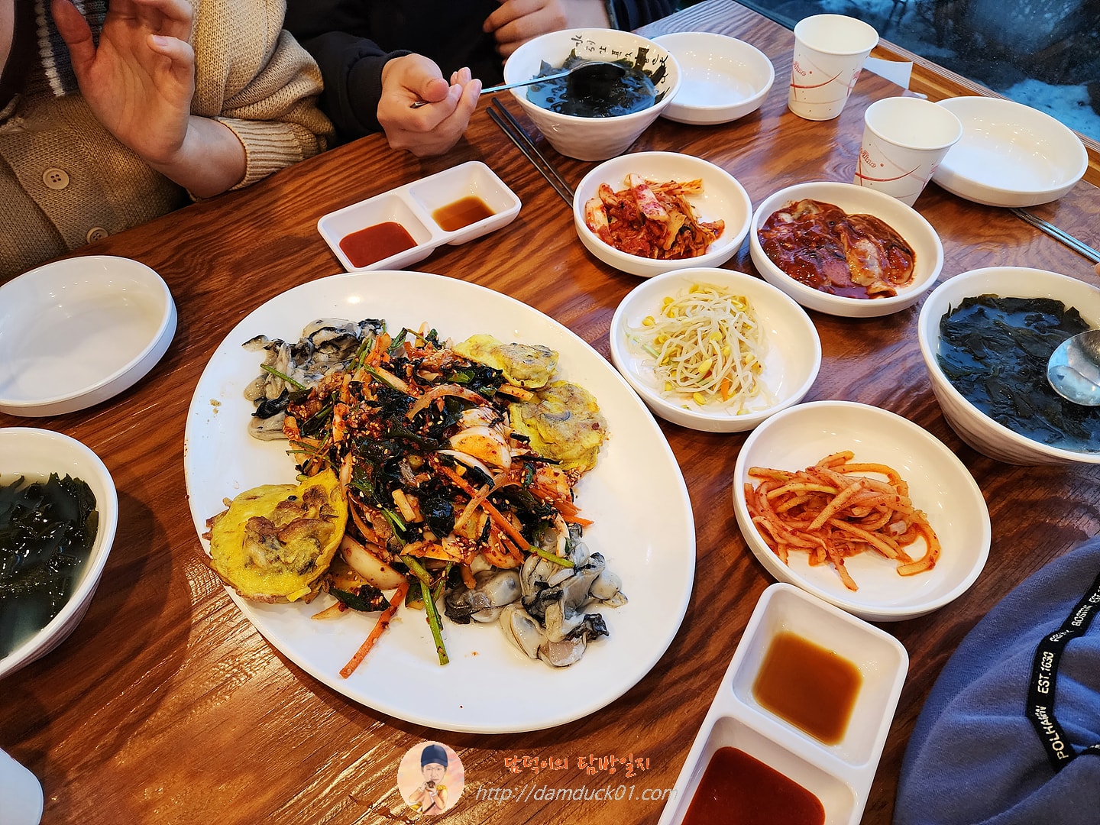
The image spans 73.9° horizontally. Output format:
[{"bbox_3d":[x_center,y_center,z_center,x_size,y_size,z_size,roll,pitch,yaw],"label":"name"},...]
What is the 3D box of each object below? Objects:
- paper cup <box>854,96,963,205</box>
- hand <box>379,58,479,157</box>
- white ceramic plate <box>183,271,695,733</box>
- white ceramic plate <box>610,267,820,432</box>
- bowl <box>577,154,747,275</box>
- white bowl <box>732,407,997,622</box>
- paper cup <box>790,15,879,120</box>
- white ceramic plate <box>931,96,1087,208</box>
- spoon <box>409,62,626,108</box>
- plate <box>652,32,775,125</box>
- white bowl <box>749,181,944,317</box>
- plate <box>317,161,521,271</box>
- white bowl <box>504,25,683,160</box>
[{"bbox_3d":[0.282,-0.204,0.596,0.073,0.070,0.073,1,53,0],"label":"paper cup"},{"bbox_3d":[-0.099,-0.252,0.602,0.085,0.076,0.082,-25,57,-18],"label":"hand"},{"bbox_3d":[-0.074,0.032,0.459,0.265,0.027,0.364,-36,61,-24],"label":"white ceramic plate"},{"bbox_3d":[0.115,-0.044,0.516,0.144,0.025,0.144,0,53,0],"label":"white ceramic plate"},{"bbox_3d":[0.092,-0.161,0.603,0.144,0.025,0.144,0,53,0],"label":"bowl"},{"bbox_3d":[0.182,0.058,0.439,0.144,0.025,0.144,0,53,0],"label":"white bowl"},{"bbox_3d":[0.256,-0.318,0.682,0.073,0.070,0.073,1,53,0],"label":"paper cup"},{"bbox_3d":[0.395,-0.231,0.653,0.144,0.025,0.144,0,53,0],"label":"white ceramic plate"},{"bbox_3d":[-0.022,-0.275,0.623,0.199,0.022,0.042,-17,55,-19],"label":"spoon"},{"bbox_3d":[0.146,-0.328,0.718,0.141,0.022,0.141,1,53,0],"label":"plate"},{"bbox_3d":[0.224,-0.127,0.566,0.141,0.022,0.141,0,53,0],"label":"white bowl"},{"bbox_3d":[-0.104,-0.153,0.598,0.153,0.025,0.078,-27,58,-18],"label":"plate"},{"bbox_3d":[0.037,-0.274,0.650,0.152,0.062,0.152,0,53,0],"label":"white bowl"}]

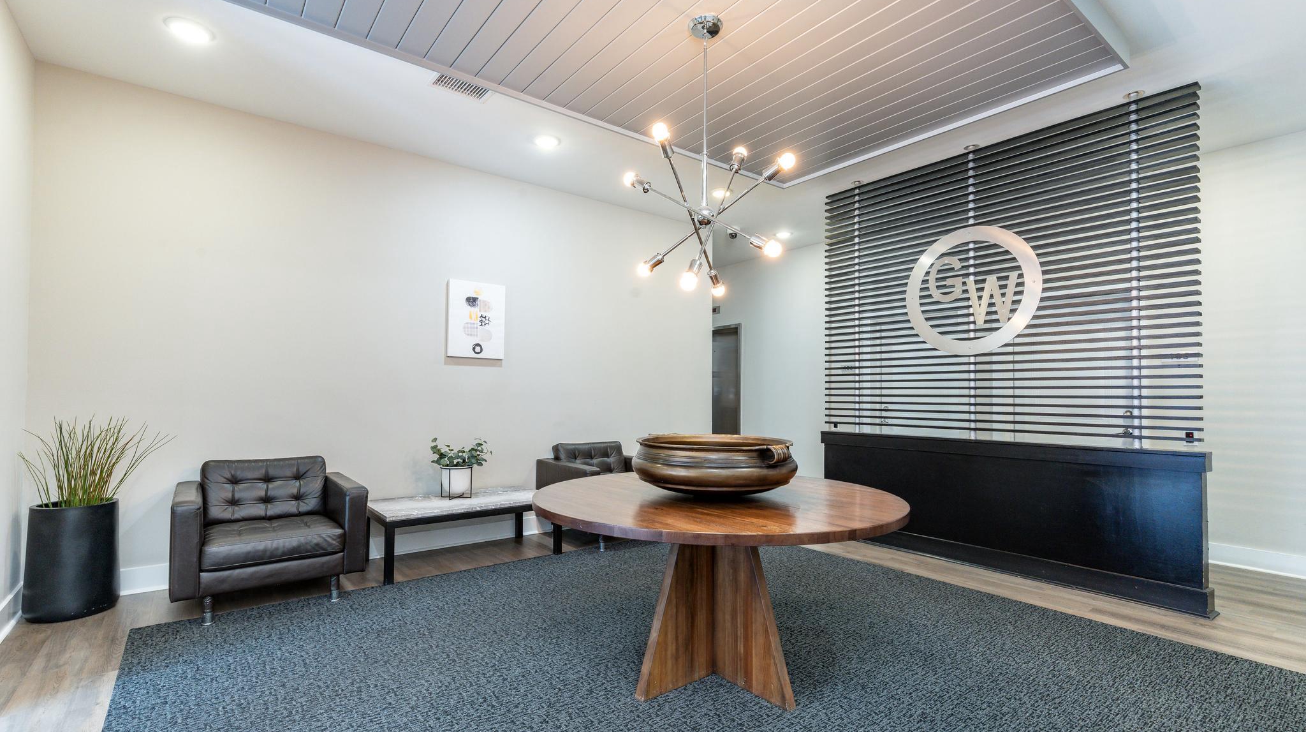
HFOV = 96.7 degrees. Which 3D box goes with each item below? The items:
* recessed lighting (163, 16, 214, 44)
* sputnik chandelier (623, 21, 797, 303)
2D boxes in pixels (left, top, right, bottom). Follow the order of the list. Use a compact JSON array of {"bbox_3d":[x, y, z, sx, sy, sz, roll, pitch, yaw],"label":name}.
[{"bbox_3d":[-2.347,-1.686,2.939,0.210,0.030,0.210,3,-4,-37],"label":"recessed lighting"},{"bbox_3d":[0.251,-0.977,2.731,0.740,1.290,0.740,3,-4,-37],"label":"sputnik chandelier"}]

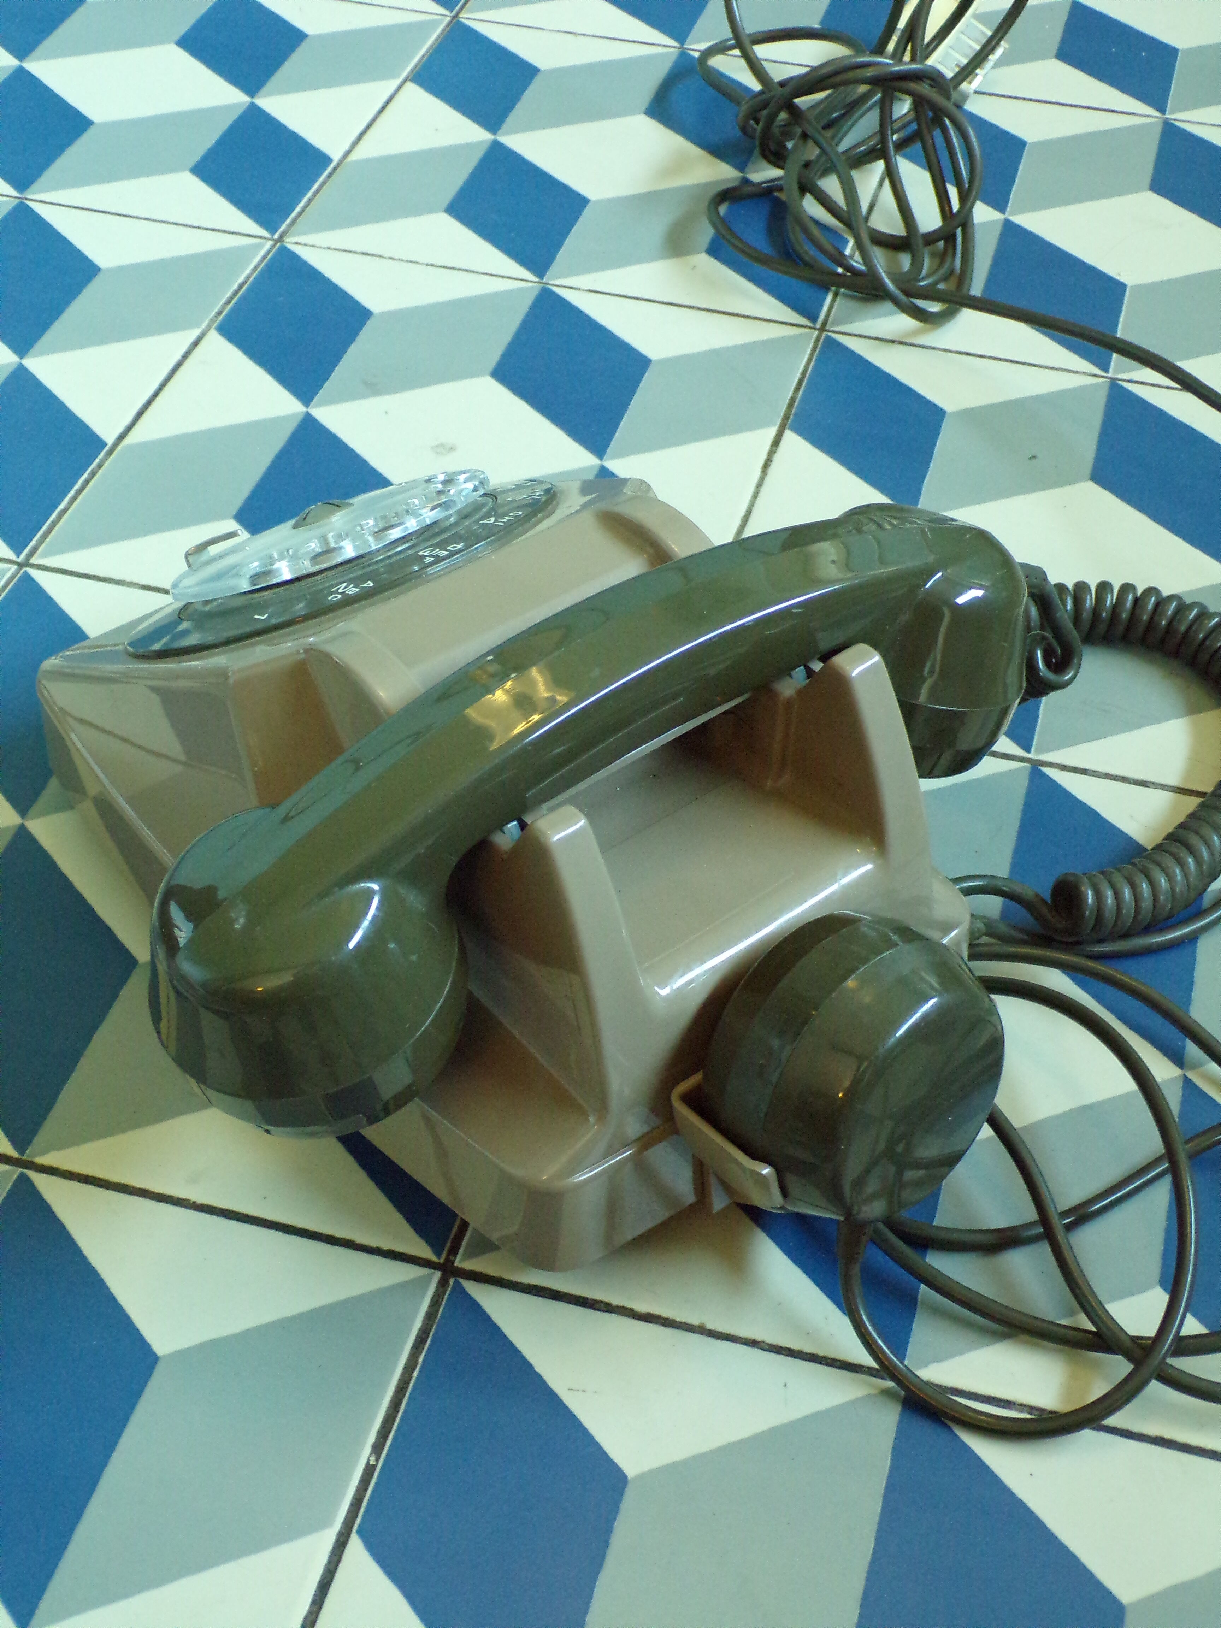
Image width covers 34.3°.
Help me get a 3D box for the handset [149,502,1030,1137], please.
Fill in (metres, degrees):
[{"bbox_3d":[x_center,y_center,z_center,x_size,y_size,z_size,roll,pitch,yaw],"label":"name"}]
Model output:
[{"bbox_3d":[0.004,-0.012,0.411,0.218,0.078,0.059,-28,52,-27],"label":"handset"}]

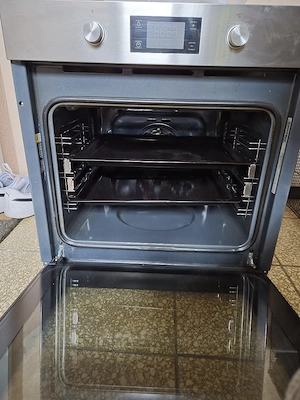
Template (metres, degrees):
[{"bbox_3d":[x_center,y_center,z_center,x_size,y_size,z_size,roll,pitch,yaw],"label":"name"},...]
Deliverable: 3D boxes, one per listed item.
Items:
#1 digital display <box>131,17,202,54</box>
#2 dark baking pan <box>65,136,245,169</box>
[{"bbox_3d":[0.029,-0.299,0.485,0.128,0.056,0.010,2,23,1],"label":"digital display"},{"bbox_3d":[0.033,-0.159,0.850,0.455,0.028,0.380,2,23,1],"label":"dark baking pan"}]

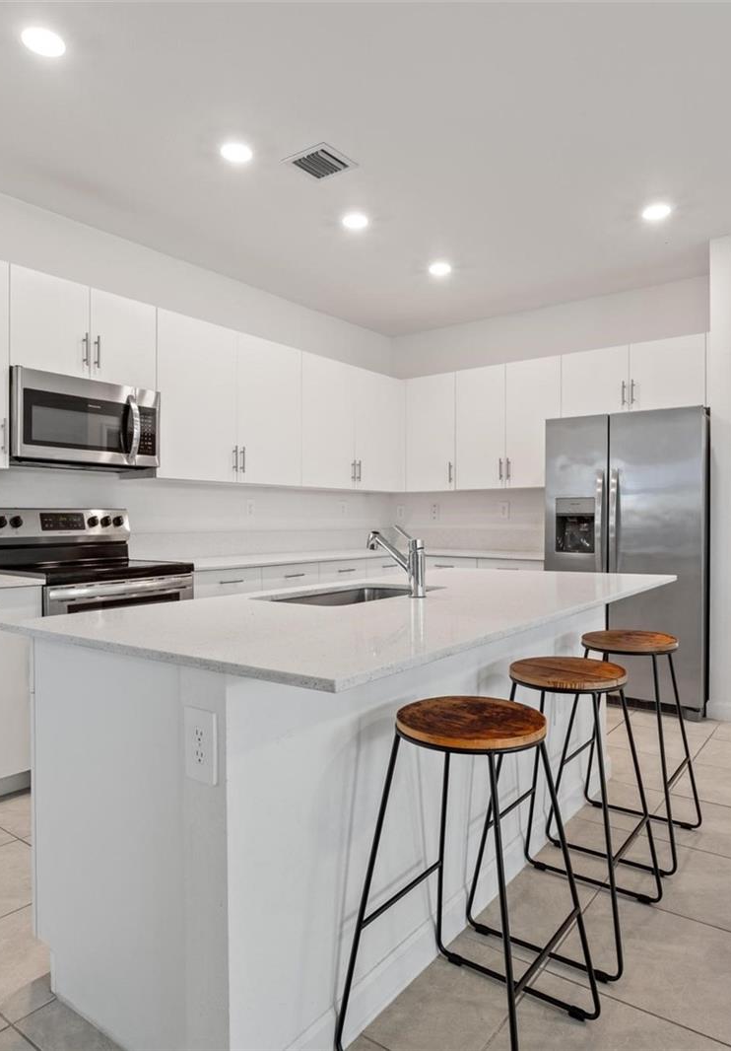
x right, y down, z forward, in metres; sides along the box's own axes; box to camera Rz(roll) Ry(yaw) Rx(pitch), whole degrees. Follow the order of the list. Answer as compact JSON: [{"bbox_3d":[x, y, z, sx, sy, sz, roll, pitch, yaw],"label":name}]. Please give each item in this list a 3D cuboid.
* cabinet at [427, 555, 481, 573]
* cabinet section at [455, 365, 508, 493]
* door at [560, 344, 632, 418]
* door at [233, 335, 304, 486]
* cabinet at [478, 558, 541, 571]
[{"bbox_3d":[0.788,0.663,5.066,0.508,0.879,0.626,0,0,37],"label":"cabinet"},{"bbox_3d":[0.881,-0.731,4.999,0.430,0.920,0.020,0,0,37],"label":"cabinet section"},{"bbox_3d":[1.550,-0.953,4.429,0.455,0.454,0.024,0,1,37],"label":"door"},{"bbox_3d":[-0.613,-0.721,4.232,0.024,0.916,0.572,0,1,37],"label":"door"},{"bbox_3d":[1.173,0.670,4.730,0.476,0.880,0.630,0,1,37],"label":"cabinet"}]

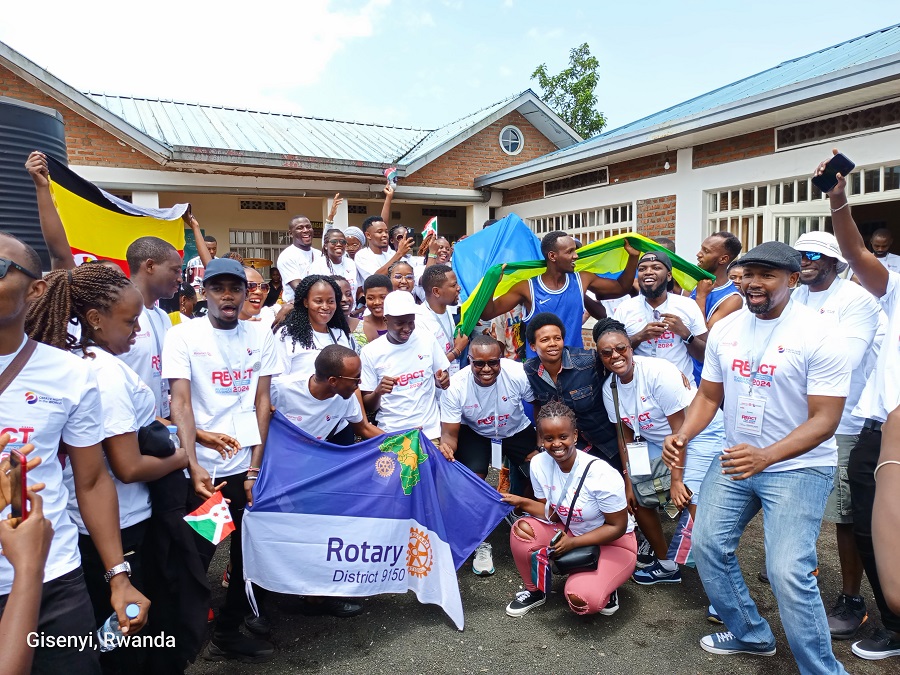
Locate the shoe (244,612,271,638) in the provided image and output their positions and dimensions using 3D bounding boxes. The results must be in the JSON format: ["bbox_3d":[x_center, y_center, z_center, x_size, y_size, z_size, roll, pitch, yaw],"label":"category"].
[{"bbox_3d":[-0.901,1.271,3.013,0.105,0.110,0.290,-5,7,-40],"label":"shoe"}]

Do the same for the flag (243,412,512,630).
[{"bbox_3d":[-0.306,0.776,2.740,1.100,0.860,0.280,-2,5,-7],"label":"flag"}]

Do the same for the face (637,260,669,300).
[{"bbox_3d":[1.099,-0.310,3.500,0.170,0.220,0.175,2,6,31],"label":"face"}]

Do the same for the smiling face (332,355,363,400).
[{"bbox_3d":[-0.453,0.172,2.860,0.140,0.200,0.150,13,8,11],"label":"smiling face"}]

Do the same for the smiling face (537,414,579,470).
[{"bbox_3d":[0.466,0.447,2.820,0.165,0.215,0.170,-8,5,10],"label":"smiling face"}]

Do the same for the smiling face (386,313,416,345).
[{"bbox_3d":[-0.276,-0.056,3.620,0.155,0.190,0.160,-4,25,-25],"label":"smiling face"}]

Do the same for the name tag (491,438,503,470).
[{"bbox_3d":[0.218,0.549,3.050,0.010,0.145,0.095,-5,6,-38],"label":"name tag"}]

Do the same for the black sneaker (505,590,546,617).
[{"bbox_3d":[0.371,1.225,3.081,0.245,0.095,0.095,-6,7,-43],"label":"black sneaker"}]

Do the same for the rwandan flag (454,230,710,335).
[{"bbox_3d":[0.838,-0.386,4.050,1.560,0.720,0.550,-1,5,0],"label":"rwandan flag"}]

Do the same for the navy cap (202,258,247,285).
[{"bbox_3d":[-0.892,-0.263,2.570,0.180,0.120,0.250,-3,8,-24],"label":"navy cap"}]

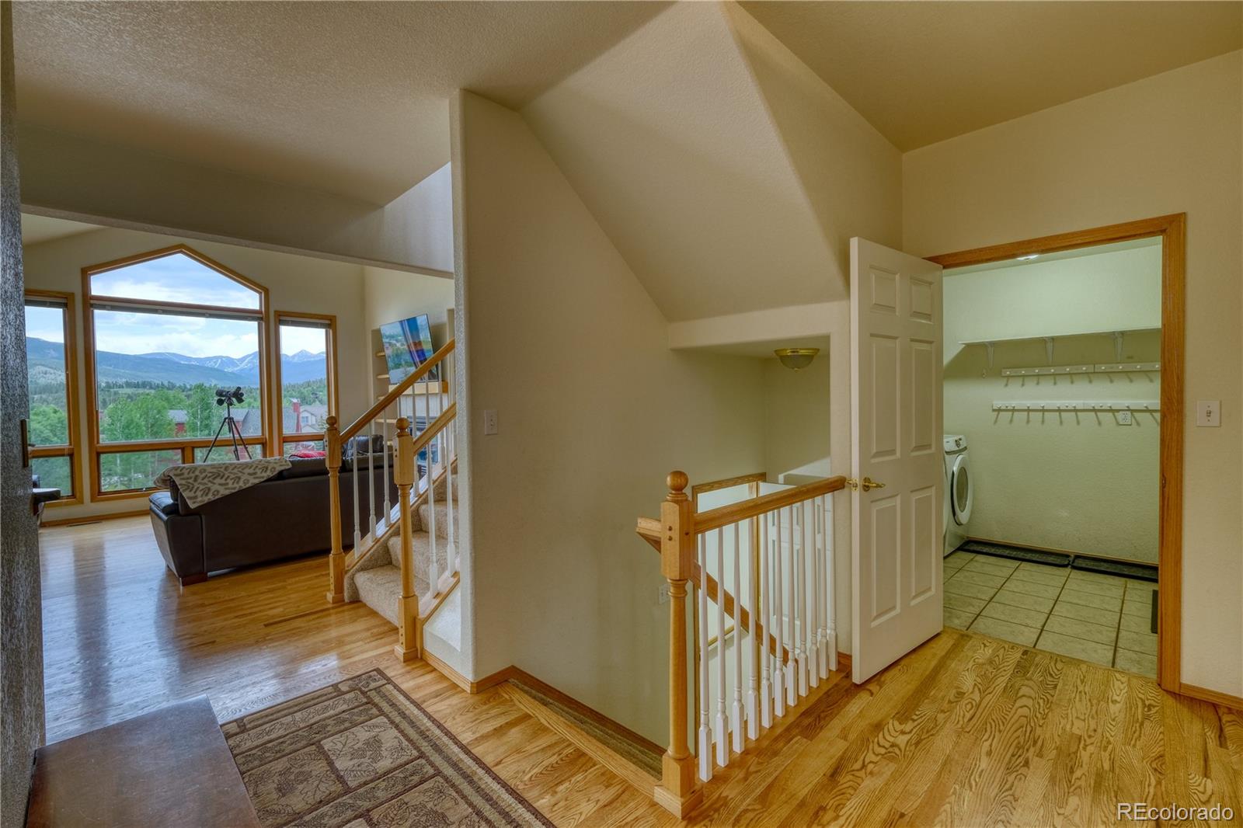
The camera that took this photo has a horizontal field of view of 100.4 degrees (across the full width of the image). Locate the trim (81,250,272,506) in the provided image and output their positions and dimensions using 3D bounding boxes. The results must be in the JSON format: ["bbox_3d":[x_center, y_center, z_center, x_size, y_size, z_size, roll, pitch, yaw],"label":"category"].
[{"bbox_3d":[-5.592,-0.577,6.670,0.100,3.189,1.834,1,2,43],"label":"trim"}]

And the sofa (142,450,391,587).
[{"bbox_3d":[-2.942,0.810,4.754,0.940,0.870,1.950,1,2,43],"label":"sofa"}]

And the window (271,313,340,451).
[{"bbox_3d":[-4.748,-0.274,7.856,0.140,2.460,0.810,1,2,45],"label":"window"}]

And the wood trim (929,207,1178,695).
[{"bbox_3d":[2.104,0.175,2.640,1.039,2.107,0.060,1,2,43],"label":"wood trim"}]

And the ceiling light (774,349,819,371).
[{"bbox_3d":[1.192,-0.358,3.516,0.306,0.145,0.306,1,2,43],"label":"ceiling light"}]

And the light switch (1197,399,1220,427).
[{"bbox_3d":[2.515,-0.001,2.216,0.070,0.114,0.016,1,2,43],"label":"light switch"}]

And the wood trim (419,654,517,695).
[{"bbox_3d":[-0.784,1.237,2.590,0.515,0.062,0.235,1,2,43],"label":"wood trim"}]

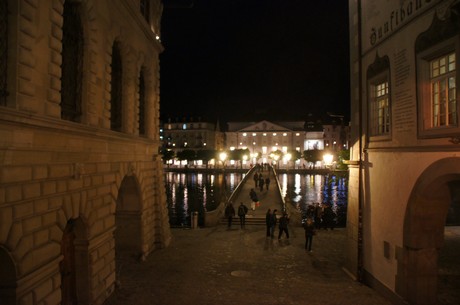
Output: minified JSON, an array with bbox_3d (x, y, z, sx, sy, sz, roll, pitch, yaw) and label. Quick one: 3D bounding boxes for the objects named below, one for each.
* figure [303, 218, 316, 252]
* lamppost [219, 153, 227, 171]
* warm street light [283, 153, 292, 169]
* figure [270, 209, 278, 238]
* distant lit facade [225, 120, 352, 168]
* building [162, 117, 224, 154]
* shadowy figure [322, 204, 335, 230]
[{"bbox_3d":[3.993,4.114,17.300,0.580,1.700,0.400,0,0,0],"label":"figure"},{"bbox_3d":[-2.174,2.506,104.000,0.750,4.900,0.750,0,0,0],"label":"lamppost"},{"bbox_3d":[17.424,2.582,104.000,0.750,5.000,0.750,0,0,0],"label":"warm street light"},{"bbox_3d":[2.584,4.135,20.000,0.480,1.700,0.360,0,0,22],"label":"figure"},{"bbox_3d":[19.300,-3.200,121.000,41.500,16.300,11.000,0,0,0],"label":"distant lit facade"},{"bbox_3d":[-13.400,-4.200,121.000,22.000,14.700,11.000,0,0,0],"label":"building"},{"bbox_3d":[6.349,4.183,22.200,0.550,1.700,0.400,0,0,22],"label":"shadowy figure"}]

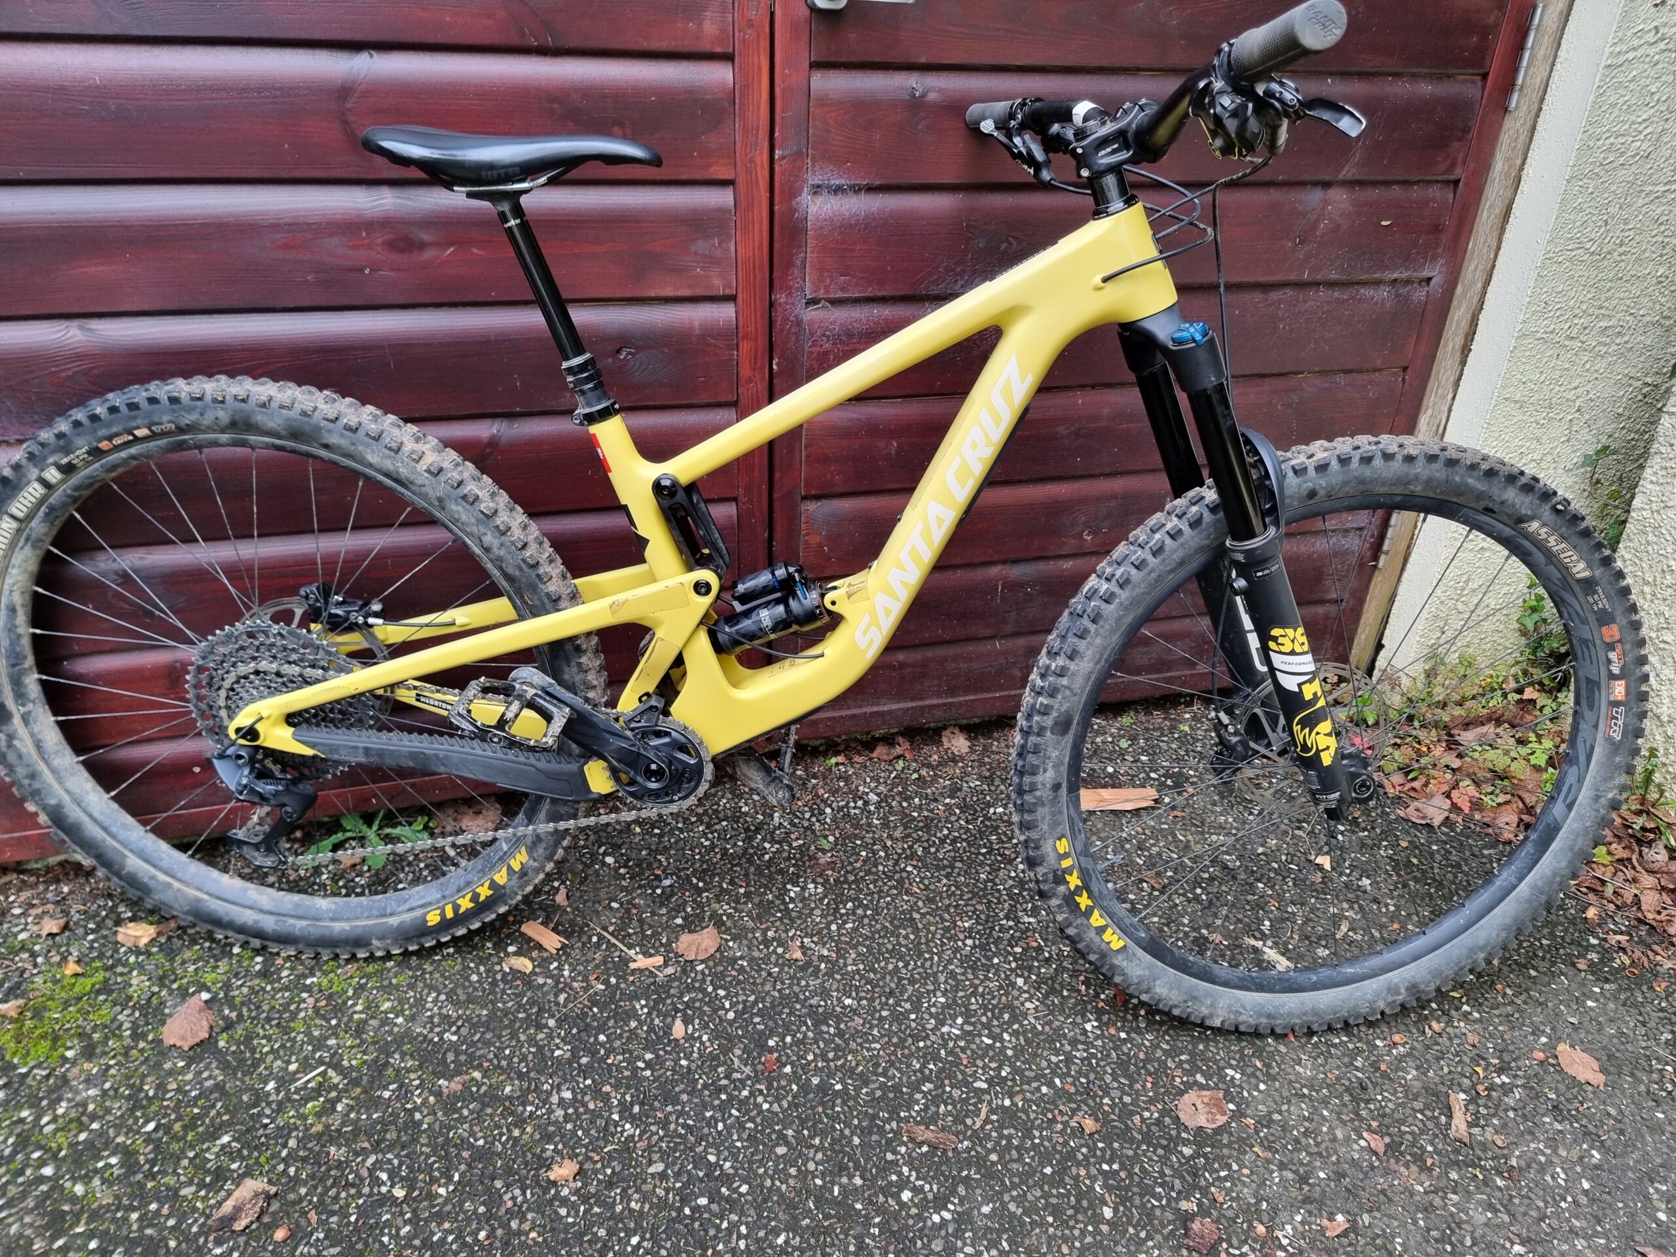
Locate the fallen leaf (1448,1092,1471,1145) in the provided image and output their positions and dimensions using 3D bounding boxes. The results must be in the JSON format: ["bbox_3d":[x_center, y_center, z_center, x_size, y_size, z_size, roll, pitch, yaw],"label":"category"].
[{"bbox_3d":[0.720,0.567,1.344,0.021,0.014,0.075,13,30,18],"label":"fallen leaf"}]

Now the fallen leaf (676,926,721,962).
[{"bbox_3d":[-0.180,0.415,1.534,0.070,0.014,0.055,-17,34,-32],"label":"fallen leaf"}]

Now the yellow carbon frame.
[{"bbox_3d":[-0.166,-0.131,1.224,0.973,0.657,0.165,4,25,1],"label":"yellow carbon frame"}]

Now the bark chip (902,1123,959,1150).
[{"bbox_3d":[0.102,0.560,1.279,0.062,0.009,0.017,12,30,17],"label":"bark chip"}]

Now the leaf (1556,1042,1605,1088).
[{"bbox_3d":[0.921,0.541,1.439,0.049,0.012,0.059,-24,39,-39],"label":"leaf"}]

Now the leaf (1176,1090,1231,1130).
[{"bbox_3d":[0.423,0.555,1.340,0.061,0.010,0.054,2,28,-2],"label":"leaf"}]

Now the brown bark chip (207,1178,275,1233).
[{"bbox_3d":[-0.608,0.592,1.189,0.037,0.013,0.056,11,30,15],"label":"brown bark chip"}]

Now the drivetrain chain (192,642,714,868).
[{"bbox_3d":[-0.432,0.170,1.351,0.580,0.270,0.045,3,25,0],"label":"drivetrain chain"}]

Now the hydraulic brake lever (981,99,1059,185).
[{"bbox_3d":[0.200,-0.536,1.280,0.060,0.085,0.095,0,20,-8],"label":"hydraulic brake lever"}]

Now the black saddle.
[{"bbox_3d":[-0.301,-0.442,1.106,0.268,0.060,0.142,3,25,0],"label":"black saddle"}]

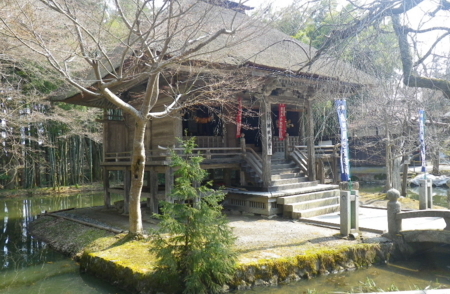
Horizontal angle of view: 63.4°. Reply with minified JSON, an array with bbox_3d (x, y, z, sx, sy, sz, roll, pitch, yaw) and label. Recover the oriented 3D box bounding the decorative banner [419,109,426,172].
[{"bbox_3d":[5.721,-0.180,10.550,0.460,1.820,0.070,-1,-2,-38],"label":"decorative banner"}]

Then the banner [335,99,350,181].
[{"bbox_3d":[2.604,-0.167,8.100,0.480,1.820,0.070,-1,-2,-38],"label":"banner"}]

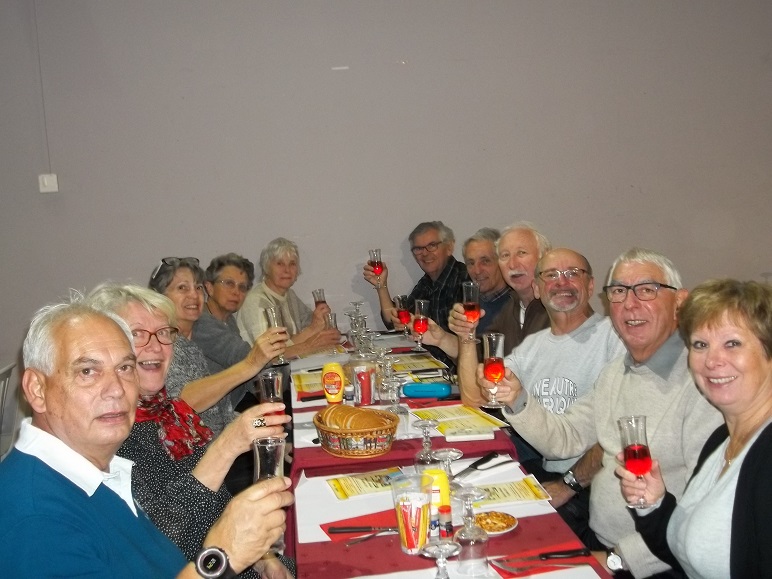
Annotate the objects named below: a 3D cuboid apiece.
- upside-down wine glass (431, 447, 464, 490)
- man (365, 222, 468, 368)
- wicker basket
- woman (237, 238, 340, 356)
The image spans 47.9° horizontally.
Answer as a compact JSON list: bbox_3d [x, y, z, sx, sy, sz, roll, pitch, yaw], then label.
[{"bbox_3d":[0.145,0.454,2.011,0.072,0.155,0.072,-4,7,-6],"label":"upside-down wine glass"},{"bbox_3d":[0.280,0.370,3.871,0.560,1.345,0.700,4,9,43],"label":"man"},{"bbox_3d":[-0.097,0.417,2.545,0.250,0.095,0.250,-4,7,-6],"label":"wicker basket"},{"bbox_3d":[-0.464,0.429,3.861,0.680,1.305,0.520,2,8,33],"label":"woman"}]

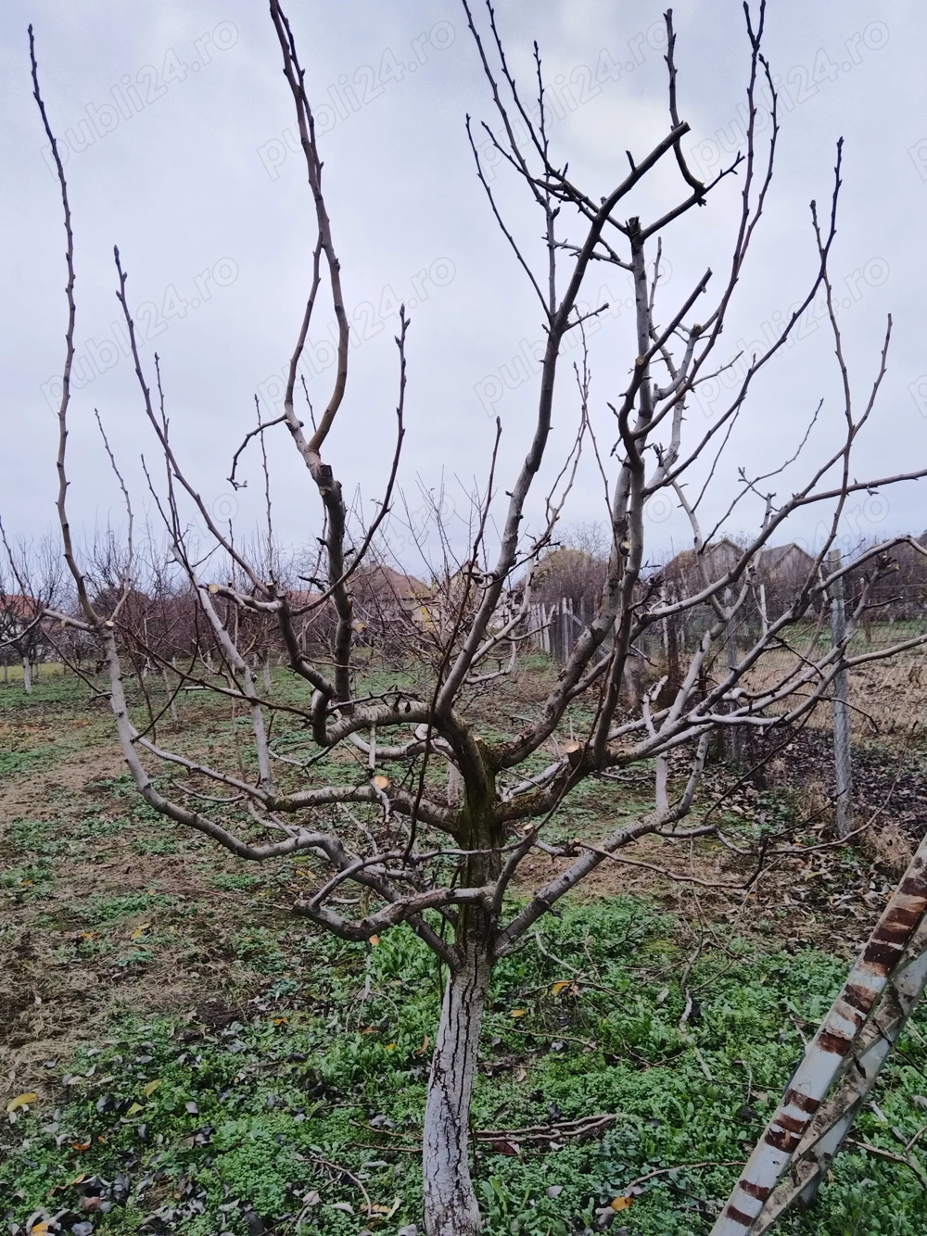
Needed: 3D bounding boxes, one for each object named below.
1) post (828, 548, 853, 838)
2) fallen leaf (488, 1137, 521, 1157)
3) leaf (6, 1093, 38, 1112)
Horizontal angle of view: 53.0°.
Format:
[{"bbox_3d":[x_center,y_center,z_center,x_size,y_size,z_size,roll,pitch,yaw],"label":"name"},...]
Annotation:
[{"bbox_3d":[2.574,0.491,6.370,0.090,1.974,0.090,-2,-1,7],"label":"post"},{"bbox_3d":[0.109,1.438,2.520,0.085,0.026,0.055,0,0,5],"label":"fallen leaf"},{"bbox_3d":[-1.297,1.426,2.730,0.095,0.022,0.045,0,0,-28],"label":"leaf"}]

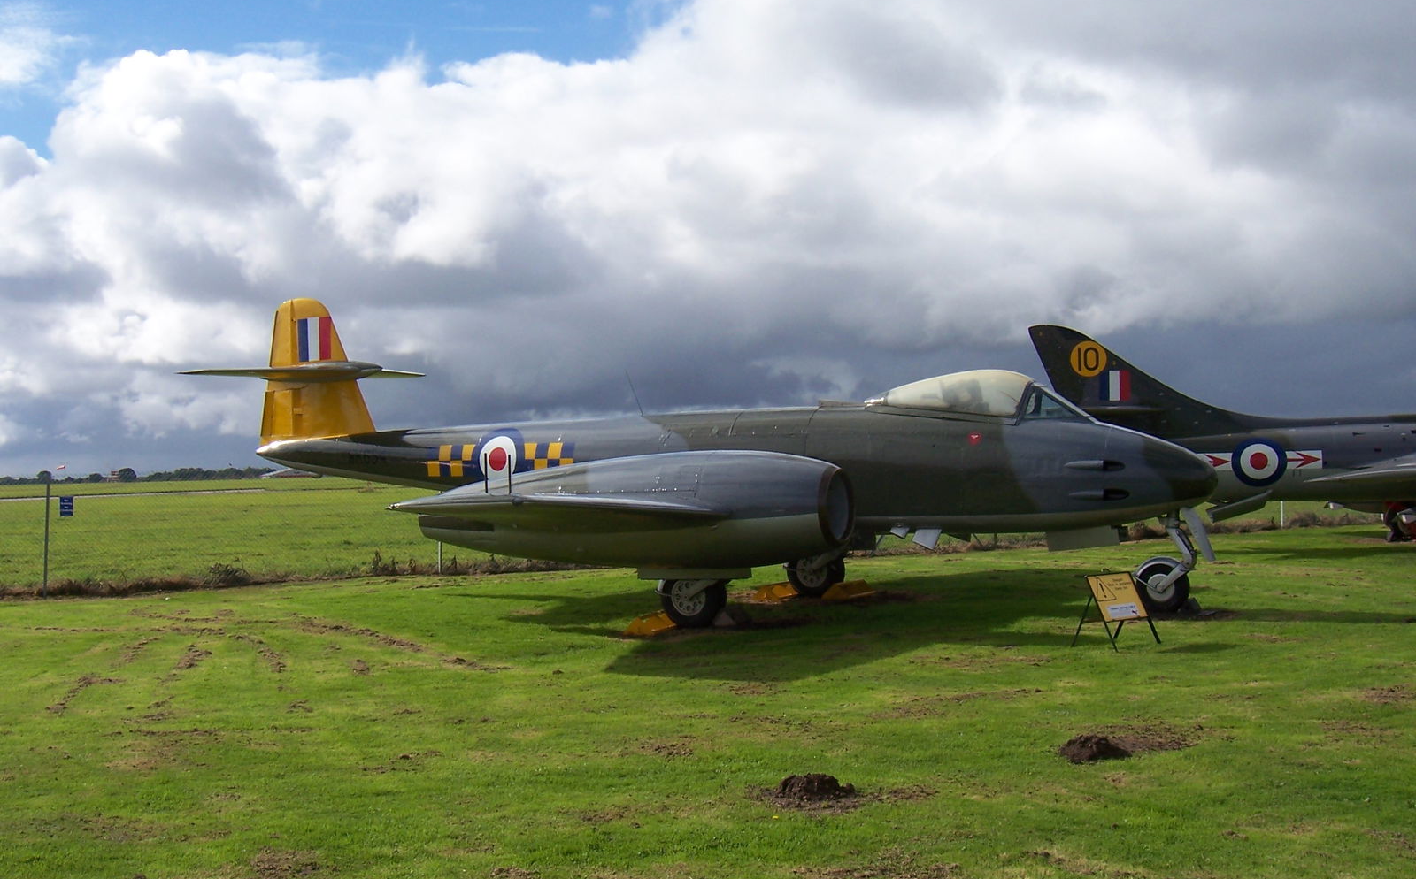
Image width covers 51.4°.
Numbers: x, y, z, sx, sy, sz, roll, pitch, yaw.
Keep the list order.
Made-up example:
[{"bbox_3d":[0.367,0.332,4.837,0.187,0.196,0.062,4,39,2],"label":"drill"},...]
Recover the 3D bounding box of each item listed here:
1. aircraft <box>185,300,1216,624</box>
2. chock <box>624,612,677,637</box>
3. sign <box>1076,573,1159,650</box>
[{"bbox_3d":[-0.680,0.027,18.576,13.590,4.080,11.330,-1,0,28],"label":"aircraft"},{"bbox_3d":[-0.635,2.030,16.200,0.380,0.190,0.740,-2,-1,19],"label":"chock"},{"bbox_3d":[3.611,1.509,13.023,0.682,0.628,0.455,0,-1,-42],"label":"sign"}]

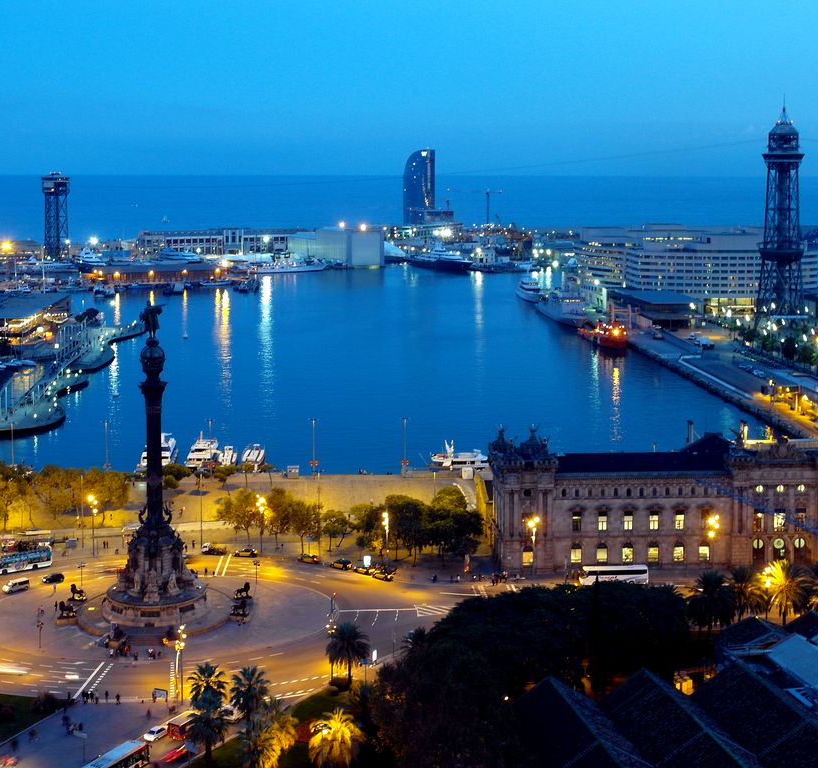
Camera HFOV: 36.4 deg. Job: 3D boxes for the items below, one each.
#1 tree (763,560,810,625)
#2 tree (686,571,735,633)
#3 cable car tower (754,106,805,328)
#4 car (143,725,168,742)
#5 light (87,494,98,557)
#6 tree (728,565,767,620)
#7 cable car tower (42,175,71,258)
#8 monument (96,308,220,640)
[{"bbox_3d":[68.930,38.460,226.260,8.600,13.520,8.600,0,10,0],"label":"tree"},{"bbox_3d":[55.341,39.605,227.044,8.373,11.820,8.373,0,10,0],"label":"tree"},{"bbox_3d":[192.000,-85.090,638.290,24.500,111.000,24.500,3,10,17],"label":"cable car tower"},{"bbox_3d":[-37.519,51.879,186.252,1.753,1.458,4.186,6,11,31],"label":"car"},{"bbox_3d":[-68.600,30.620,268.600,1.900,13.880,1.900,0,10,0],"label":"light"},{"bbox_3d":[63.369,39.115,231.633,7.092,11.229,7.092,0,10,0],"label":"tree"},{"bbox_3d":[-327.390,-153.620,1145.710,18.500,81.130,18.500,8,13,38],"label":"cable car tower"},{"bbox_3d":[-48.166,14.295,234.734,22.655,58.903,22.655,0,10,0],"label":"monument"}]

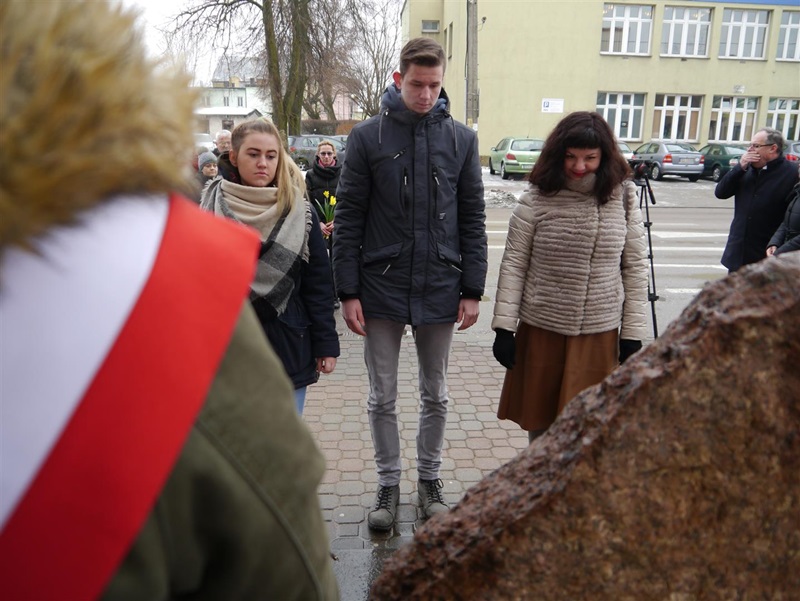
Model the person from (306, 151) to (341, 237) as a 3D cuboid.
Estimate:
[{"bbox_3d":[-0.700,-0.754,6.298,0.470,1.630,0.380,-1,13,-7],"label":"person"}]

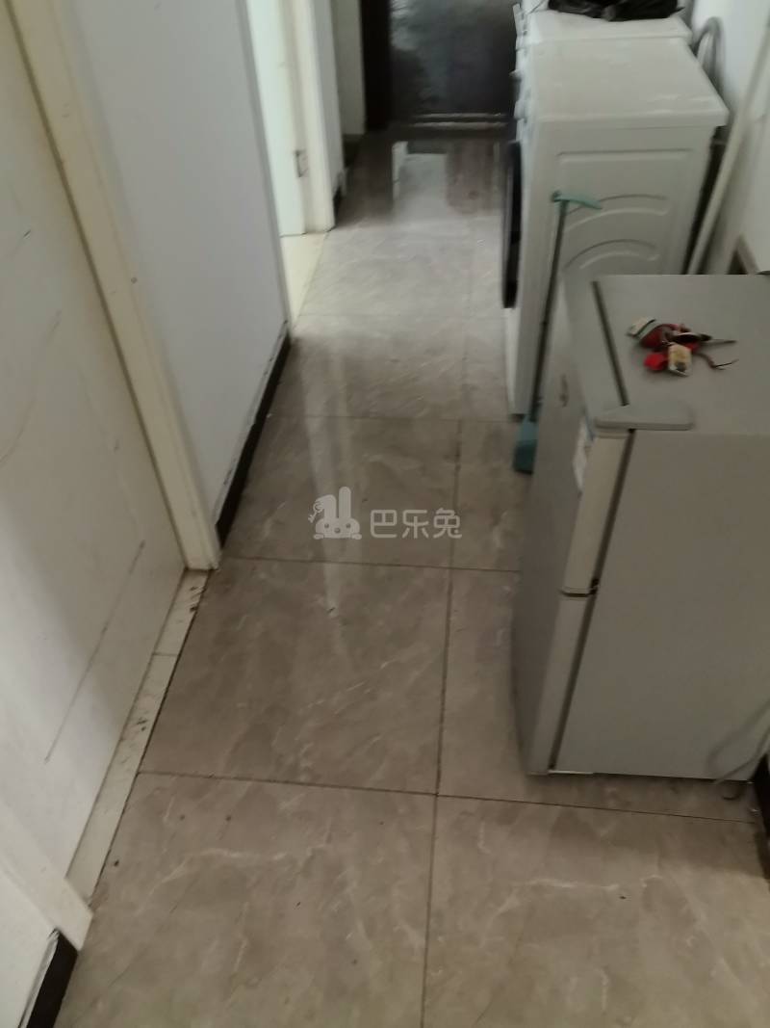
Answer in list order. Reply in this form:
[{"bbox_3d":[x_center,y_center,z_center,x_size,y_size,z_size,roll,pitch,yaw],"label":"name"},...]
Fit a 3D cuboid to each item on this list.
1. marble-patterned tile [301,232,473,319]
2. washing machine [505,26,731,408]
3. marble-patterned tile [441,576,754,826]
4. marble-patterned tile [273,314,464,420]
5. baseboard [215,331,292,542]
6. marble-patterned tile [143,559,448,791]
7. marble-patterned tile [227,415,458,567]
[{"bbox_3d":[0.024,-0.920,3.103,0.600,0.020,0.610,2,45,6],"label":"marble-patterned tile"},{"bbox_3d":[0.593,-0.803,2.329,0.472,0.850,0.613,2,45,6],"label":"washing machine"},{"bbox_3d":[0.432,0.361,1.761,0.600,0.020,0.600,2,45,6],"label":"marble-patterned tile"},{"bbox_3d":[-0.039,-0.499,2.674,0.600,0.020,0.600,2,45,6],"label":"marble-patterned tile"},{"bbox_3d":[-0.386,-0.281,2.413,0.019,0.073,0.965,2,45,6],"label":"baseboard"},{"bbox_3d":[-0.167,0.336,1.825,0.605,0.020,0.600,2,45,6],"label":"marble-patterned tile"},{"bbox_3d":[-0.104,-0.082,2.231,0.600,0.010,0.600,2,44,6],"label":"marble-patterned tile"}]

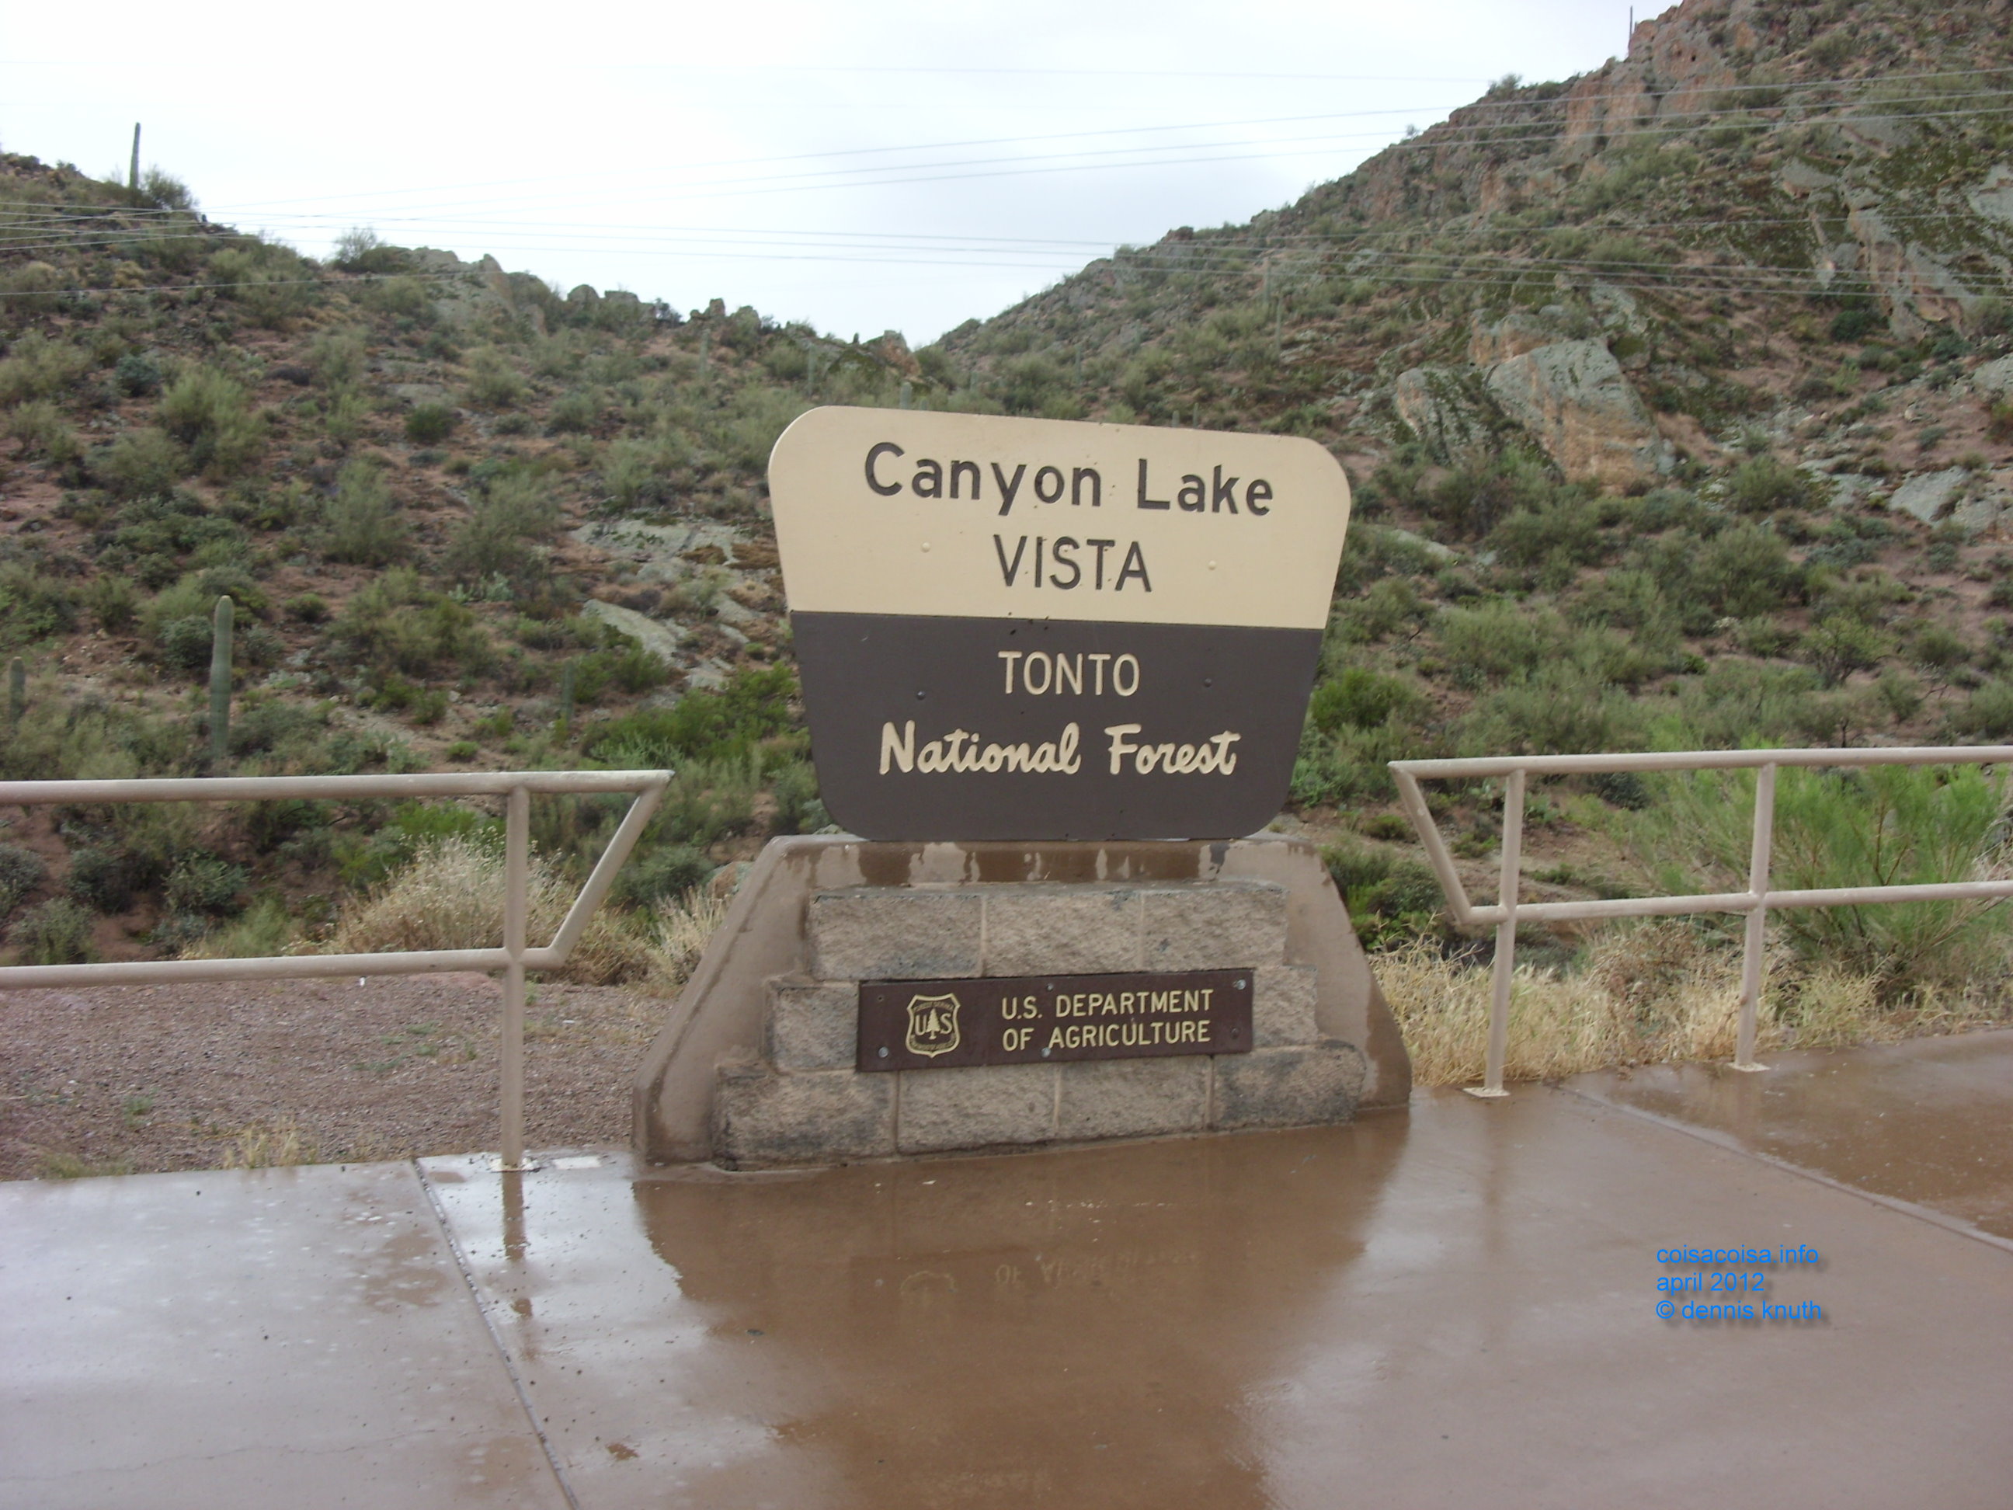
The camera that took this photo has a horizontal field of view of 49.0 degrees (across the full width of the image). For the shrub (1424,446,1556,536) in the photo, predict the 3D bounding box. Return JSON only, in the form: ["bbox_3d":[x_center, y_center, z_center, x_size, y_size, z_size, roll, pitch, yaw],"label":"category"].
[{"bbox_3d":[13.173,-7.131,60.000,3.599,2.469,3.305,2,6,0],"label":"shrub"}]

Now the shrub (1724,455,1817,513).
[{"bbox_3d":[20.061,-7.120,58.000,2.362,1.441,2.126,4,5,19],"label":"shrub"}]

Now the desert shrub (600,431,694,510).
[{"bbox_3d":[-9.156,-7.252,56.300,2.356,1.924,2.164,2,6,0],"label":"desert shrub"}]

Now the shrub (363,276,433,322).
[{"bbox_3d":[-23.780,-17.820,86.339,2.710,1.746,2.489,2,6,0],"label":"shrub"}]

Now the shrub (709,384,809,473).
[{"bbox_3d":[-6.823,-9.025,61.258,2.820,2.350,2.590,2,6,0],"label":"shrub"}]

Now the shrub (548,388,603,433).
[{"bbox_3d":[-12.808,-10.237,65.679,1.603,1.328,1.472,2,6,0],"label":"shrub"}]

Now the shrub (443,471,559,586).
[{"bbox_3d":[-10.983,-4.919,48.000,2.452,2.419,2.207,1,5,-13],"label":"shrub"}]

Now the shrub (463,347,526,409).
[{"bbox_3d":[-15.953,-11.738,68.864,1.921,1.921,1.764,2,6,0],"label":"shrub"}]

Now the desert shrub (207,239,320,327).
[{"bbox_3d":[-22.867,-14.518,68.000,3.380,2.582,3.042,1,6,-19],"label":"desert shrub"}]

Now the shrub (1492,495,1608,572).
[{"bbox_3d":[12.749,-5.218,52.000,2.728,1.687,2.455,4,5,13],"label":"shrub"}]

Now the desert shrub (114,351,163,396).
[{"bbox_3d":[-26.978,-11.852,68.672,1.485,1.341,1.364,2,6,0],"label":"desert shrub"}]

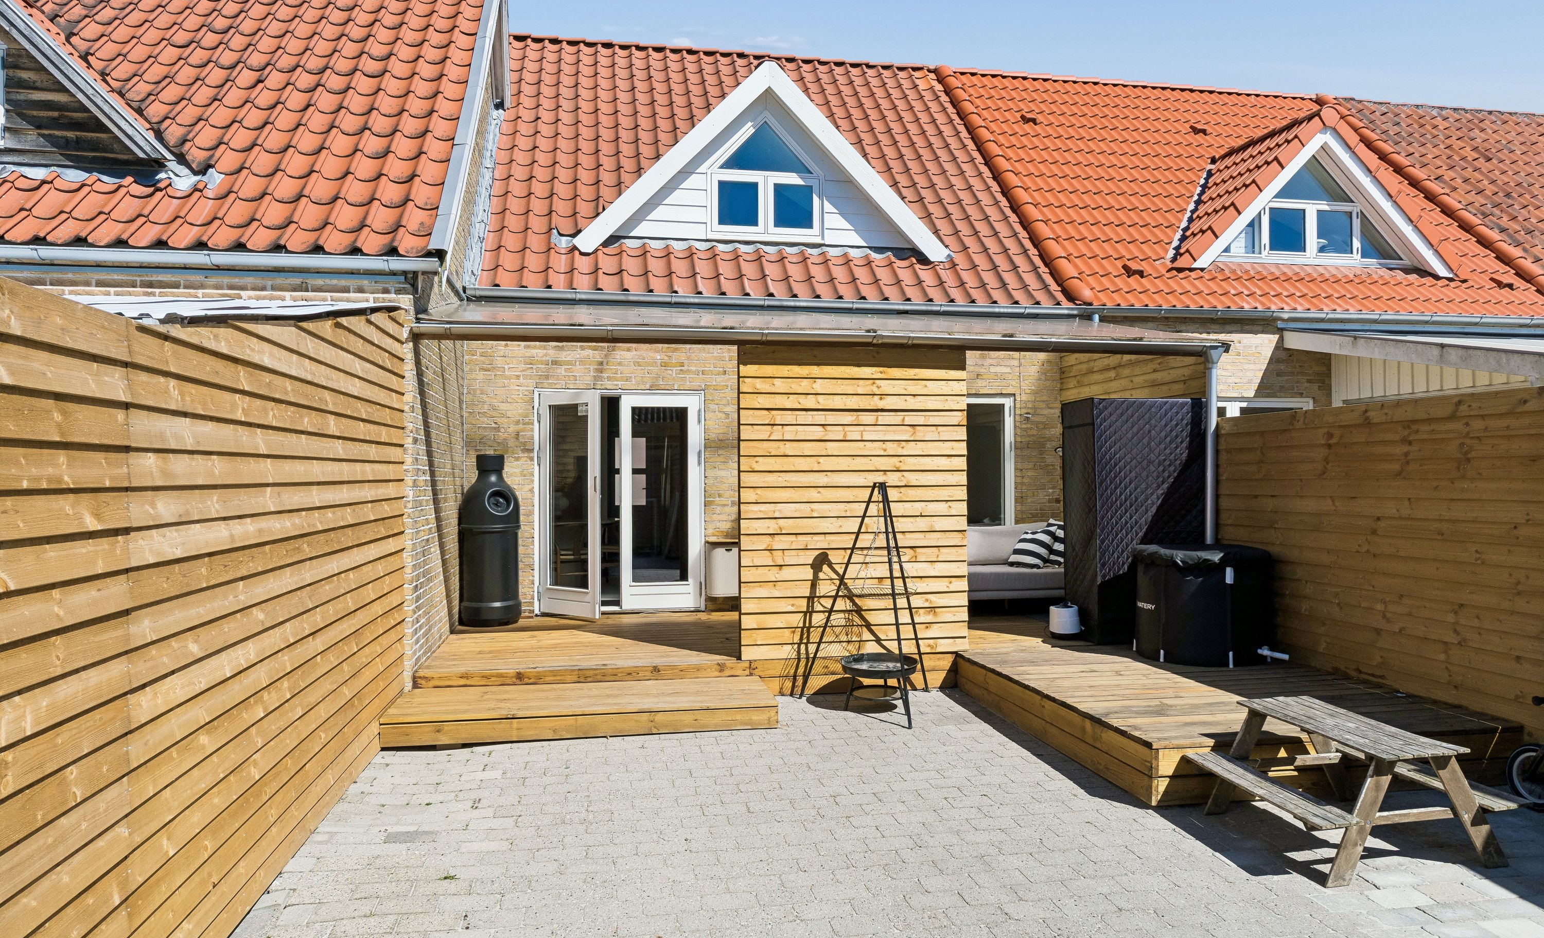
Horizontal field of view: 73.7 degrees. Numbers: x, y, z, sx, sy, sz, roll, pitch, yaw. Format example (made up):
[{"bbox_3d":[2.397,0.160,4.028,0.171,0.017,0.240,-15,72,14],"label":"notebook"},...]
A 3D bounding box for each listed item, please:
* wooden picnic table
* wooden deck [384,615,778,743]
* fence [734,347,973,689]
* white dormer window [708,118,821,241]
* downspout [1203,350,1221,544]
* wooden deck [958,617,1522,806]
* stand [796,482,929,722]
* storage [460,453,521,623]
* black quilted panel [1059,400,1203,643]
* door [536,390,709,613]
[{"bbox_3d":[2.487,1.333,4.379,0.980,0.485,0.980,0,0,-8],"label":"wooden picnic table"},{"bbox_3d":[-1.390,1.425,7.505,2.270,0.266,3.230,0,0,-11],"label":"wooden deck"},{"bbox_3d":[0.573,0.266,7.089,1.628,2.175,0.100,0,0,-11],"label":"fence"},{"bbox_3d":[-0.070,-2.724,9.680,1.090,1.150,0.100,0,0,-11],"label":"white dormer window"},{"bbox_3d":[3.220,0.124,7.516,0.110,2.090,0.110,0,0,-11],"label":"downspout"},{"bbox_3d":[2.300,1.424,7.156,2.010,0.281,4.560,0,0,-11],"label":"wooden deck"},{"bbox_3d":[0.709,0.808,6.564,0.900,1.447,0.900,0,0,-11],"label":"stand"},{"bbox_3d":[-2.372,0.593,8.669,0.510,1.410,0.510,0,0,-31],"label":"storage"},{"bbox_3d":[2.769,0.384,7.964,0.890,1.810,0.700,0,0,-7],"label":"black quilted panel"},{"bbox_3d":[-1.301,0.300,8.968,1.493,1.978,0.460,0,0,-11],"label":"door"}]

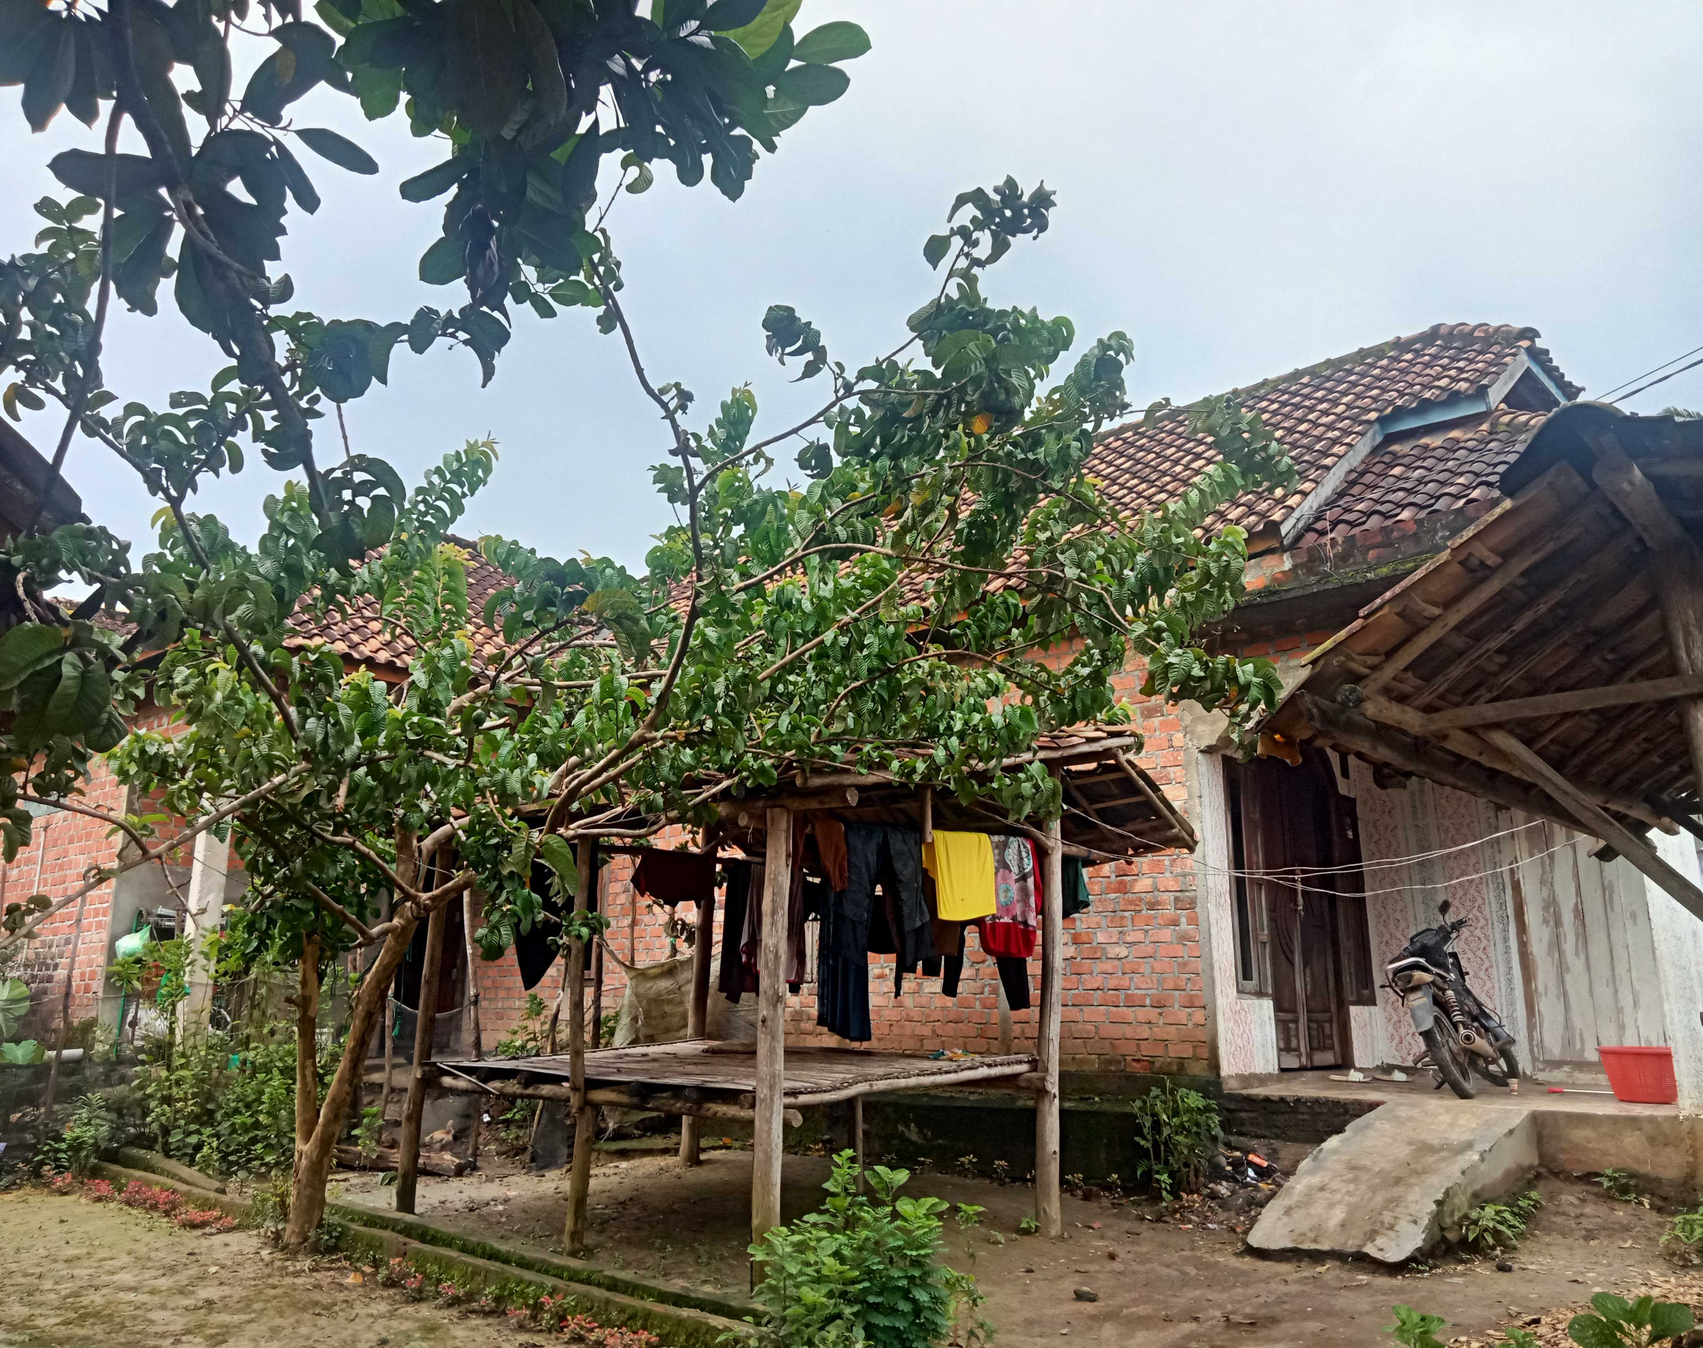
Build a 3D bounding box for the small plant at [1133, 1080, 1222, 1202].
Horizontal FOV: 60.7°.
[{"bbox_3d":[1.872,2.688,8.370,0.510,0.650,0.430,-3,-13,12],"label":"small plant"}]

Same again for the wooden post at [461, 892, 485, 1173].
[{"bbox_3d":[-2.255,2.117,8.648,0.085,1.720,0.085,2,-14,-25],"label":"wooden post"}]

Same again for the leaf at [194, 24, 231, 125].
[{"bbox_3d":[-0.988,-0.927,2.250,0.060,0.170,0.045,6,-14,-26],"label":"leaf"}]

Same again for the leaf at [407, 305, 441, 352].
[{"bbox_3d":[-1.057,-0.855,3.600,0.080,0.105,0.050,4,-13,-17],"label":"leaf"}]

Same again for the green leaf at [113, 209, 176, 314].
[{"bbox_3d":[-1.167,-0.680,2.400,0.100,0.160,0.050,6,-14,-27],"label":"green leaf"}]

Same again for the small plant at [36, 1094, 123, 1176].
[{"bbox_3d":[-4.674,2.802,8.806,0.470,0.470,0.420,6,-14,-26],"label":"small plant"}]

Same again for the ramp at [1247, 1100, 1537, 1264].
[{"bbox_3d":[2.660,2.449,7.143,1.530,0.570,0.830,11,-17,-42],"label":"ramp"}]

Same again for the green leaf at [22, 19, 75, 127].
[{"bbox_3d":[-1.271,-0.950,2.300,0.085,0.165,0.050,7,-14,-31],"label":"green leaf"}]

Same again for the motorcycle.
[{"bbox_3d":[3.640,1.989,8.806,0.720,1.080,1.900,-18,-19,27],"label":"motorcycle"}]

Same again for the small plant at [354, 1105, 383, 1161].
[{"bbox_3d":[-3.588,3.416,10.800,0.220,0.420,0.220,4,-13,-17],"label":"small plant"}]

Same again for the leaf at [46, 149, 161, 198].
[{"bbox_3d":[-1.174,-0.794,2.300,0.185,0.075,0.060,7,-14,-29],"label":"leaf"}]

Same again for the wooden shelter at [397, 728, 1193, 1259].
[{"bbox_3d":[-0.635,1.893,8.810,4.523,2.803,2.871,-12,-17,43],"label":"wooden shelter"}]

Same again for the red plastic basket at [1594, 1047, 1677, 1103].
[{"bbox_3d":[4.880,2.434,8.837,0.500,0.320,0.420,-12,-17,43],"label":"red plastic basket"}]

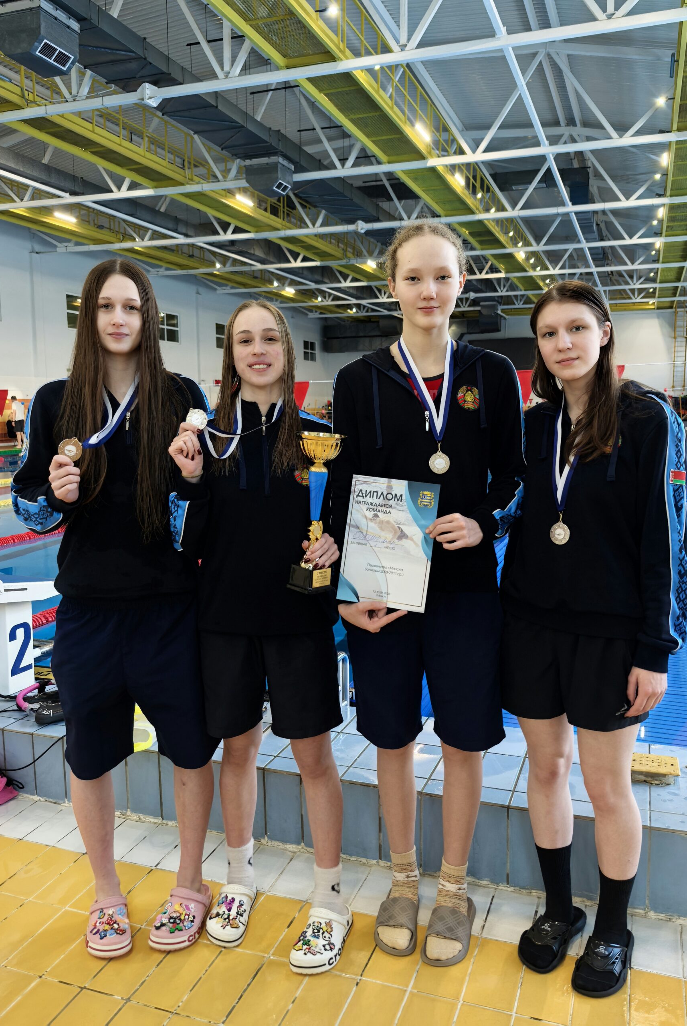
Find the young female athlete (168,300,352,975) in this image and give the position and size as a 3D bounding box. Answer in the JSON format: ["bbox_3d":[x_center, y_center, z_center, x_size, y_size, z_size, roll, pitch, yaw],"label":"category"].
[{"bbox_3d":[-0.184,0.304,2.029,0.460,1.655,0.360,1,8,11],"label":"young female athlete"}]

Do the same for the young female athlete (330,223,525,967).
[{"bbox_3d":[0.216,0.215,2.018,0.490,1.825,0.340,1,8,12],"label":"young female athlete"}]

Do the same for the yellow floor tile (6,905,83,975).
[{"bbox_3d":[-0.764,1.137,2.121,0.120,0.010,0.245,2,7,19],"label":"yellow floor tile"}]

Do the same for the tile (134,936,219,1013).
[{"bbox_3d":[-0.410,1.151,1.999,0.120,0.010,0.245,2,7,19],"label":"tile"}]

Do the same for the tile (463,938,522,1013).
[{"bbox_3d":[0.379,1.143,1.982,0.120,0.010,0.244,2,8,19],"label":"tile"}]

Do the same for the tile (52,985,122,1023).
[{"bbox_3d":[-0.613,1.177,1.806,0.120,0.010,0.244,2,8,19],"label":"tile"}]

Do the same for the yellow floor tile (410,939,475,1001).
[{"bbox_3d":[0.263,1.144,2.032,0.120,0.010,0.245,2,7,19],"label":"yellow floor tile"}]

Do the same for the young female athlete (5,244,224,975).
[{"bbox_3d":[-0.557,0.255,2.047,0.530,1.755,0.350,-1,7,-3],"label":"young female athlete"}]

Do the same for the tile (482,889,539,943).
[{"bbox_3d":[0.463,1.120,2.224,0.120,0.010,0.237,2,7,19],"label":"tile"}]

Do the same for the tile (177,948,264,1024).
[{"bbox_3d":[-0.292,1.155,1.958,0.120,0.010,0.245,2,7,19],"label":"tile"}]

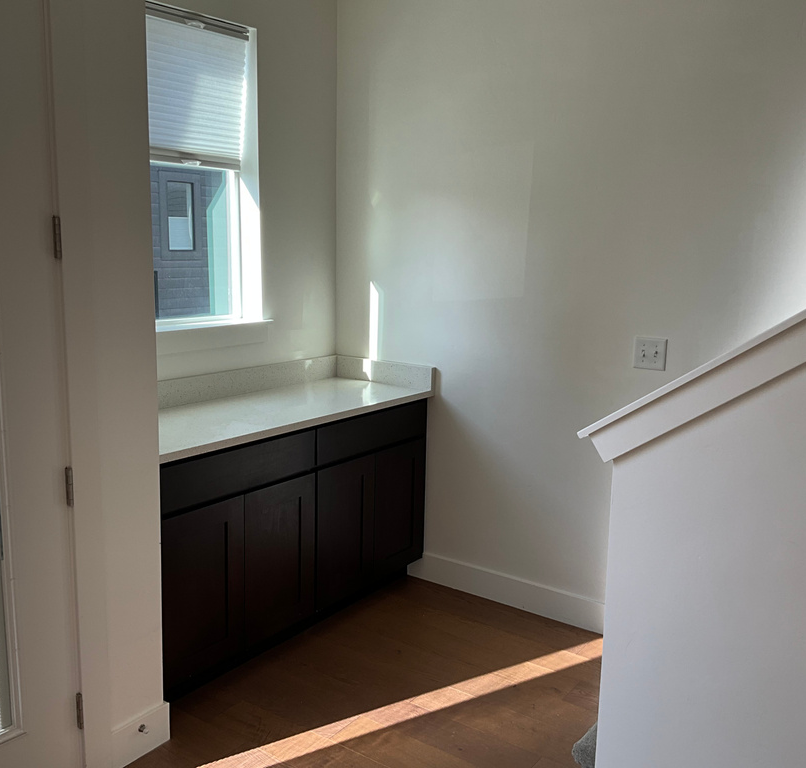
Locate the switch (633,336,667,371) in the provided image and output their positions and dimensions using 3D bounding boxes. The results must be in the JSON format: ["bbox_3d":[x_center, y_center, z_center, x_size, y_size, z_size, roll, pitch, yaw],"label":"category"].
[{"bbox_3d":[0.918,-0.111,3.187,0.117,0.115,0.015,8,12,35],"label":"switch"}]

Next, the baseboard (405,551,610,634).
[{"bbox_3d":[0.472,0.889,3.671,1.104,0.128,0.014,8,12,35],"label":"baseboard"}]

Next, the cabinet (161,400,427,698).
[{"bbox_3d":[-0.559,0.540,3.426,0.540,0.858,1.521,8,12,35],"label":"cabinet"}]

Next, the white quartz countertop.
[{"bbox_3d":[-0.544,0.106,3.334,0.569,0.029,1.547,8,12,35],"label":"white quartz countertop"}]

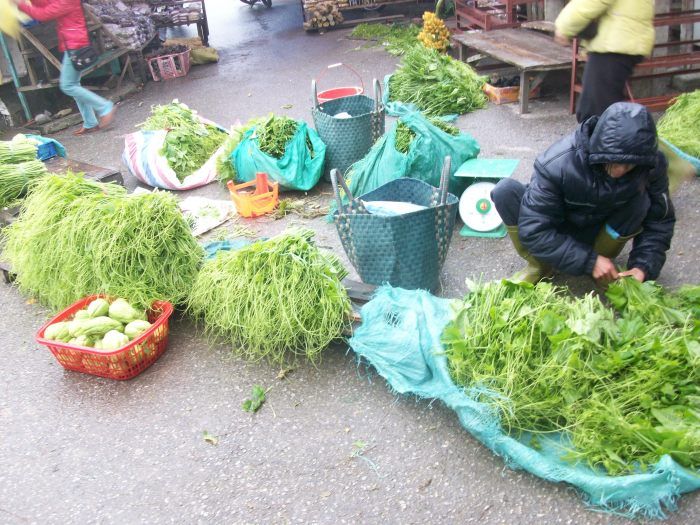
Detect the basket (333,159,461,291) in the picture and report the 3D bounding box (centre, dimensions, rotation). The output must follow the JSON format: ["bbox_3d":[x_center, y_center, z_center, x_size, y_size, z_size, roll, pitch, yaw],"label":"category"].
[{"bbox_3d":[0.207,-0.181,3.053,0.520,0.490,0.390,-4,25,4],"label":"basket"}]

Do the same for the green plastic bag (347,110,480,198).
[{"bbox_3d":[0.388,-0.694,4.225,0.750,0.380,0.500,-4,25,5],"label":"green plastic bag"}]

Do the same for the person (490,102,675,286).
[{"bbox_3d":[0.939,-0.293,2.783,0.660,0.780,0.630,4,27,21],"label":"person"}]

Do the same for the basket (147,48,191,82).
[{"bbox_3d":[-2.075,-2.249,7.780,0.470,0.280,0.340,-13,28,-15],"label":"basket"}]

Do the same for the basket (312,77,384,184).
[{"bbox_3d":[-0.011,-0.794,4.153,0.420,0.570,0.350,-6,27,0],"label":"basket"}]

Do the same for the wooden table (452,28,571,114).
[{"bbox_3d":[1.519,-1.782,6.271,0.650,0.380,1.950,-8,25,-4],"label":"wooden table"}]

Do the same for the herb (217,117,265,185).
[{"bbox_3d":[-0.719,-0.690,4.350,0.270,0.330,0.320,-6,27,0],"label":"herb"}]

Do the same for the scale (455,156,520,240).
[{"bbox_3d":[0.674,-0.299,3.336,0.265,0.300,0.265,5,28,20],"label":"scale"}]

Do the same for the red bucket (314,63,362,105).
[{"bbox_3d":[-0.066,-1.053,4.748,0.325,0.510,0.325,-6,27,0],"label":"red bucket"}]

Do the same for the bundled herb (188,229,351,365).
[{"bbox_3d":[-0.302,0.092,2.824,0.620,0.290,0.520,4,27,21],"label":"bundled herb"}]

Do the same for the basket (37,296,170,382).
[{"bbox_3d":[-0.942,0.297,2.711,0.380,0.140,0.350,7,28,25],"label":"basket"}]

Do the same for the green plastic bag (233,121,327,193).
[{"bbox_3d":[-0.468,-0.705,4.476,0.570,0.350,0.450,-9,25,-5],"label":"green plastic bag"}]

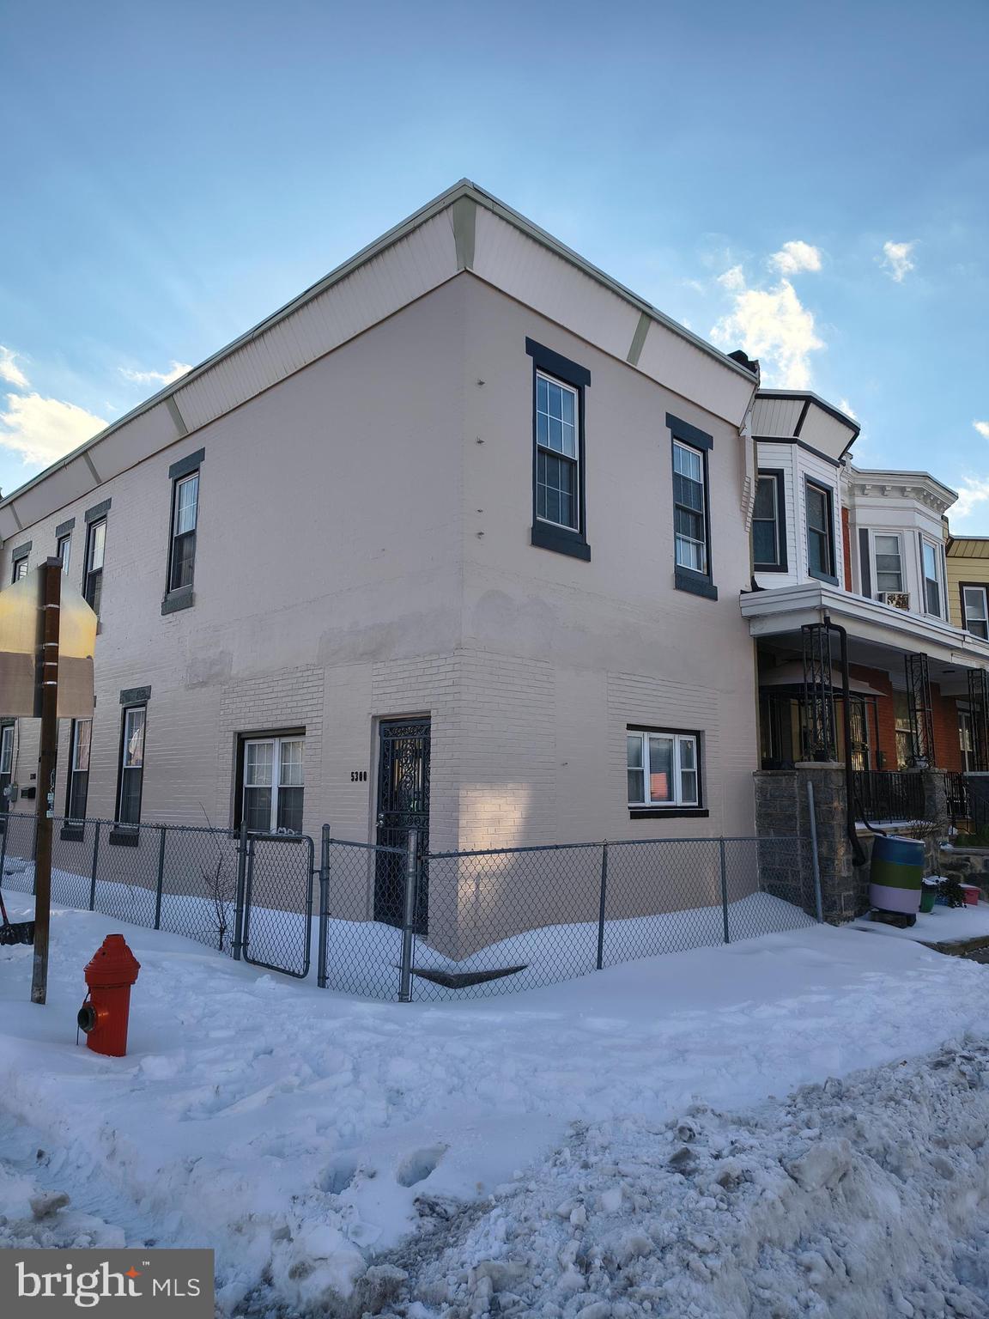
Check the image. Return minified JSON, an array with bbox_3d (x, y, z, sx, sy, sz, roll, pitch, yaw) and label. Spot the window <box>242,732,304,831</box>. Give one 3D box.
[{"bbox_3d":[-2.518,1.454,10.646,1.420,1.120,0.100,-9,-13,44],"label":"window"}]

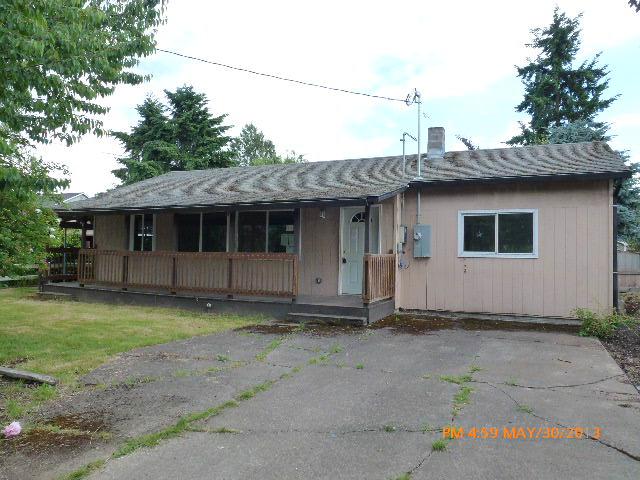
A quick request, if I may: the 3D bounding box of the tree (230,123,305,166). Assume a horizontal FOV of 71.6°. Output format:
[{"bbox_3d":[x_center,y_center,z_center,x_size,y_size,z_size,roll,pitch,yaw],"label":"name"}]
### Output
[{"bbox_3d":[-3.825,-2.855,28.887,4.444,9.653,4.444,0,-1,24],"label":"tree"}]

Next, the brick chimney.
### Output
[{"bbox_3d":[3.200,-2.657,12.242,0.410,0.903,0.410,0,-1,24],"label":"brick chimney"}]

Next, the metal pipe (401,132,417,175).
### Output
[{"bbox_3d":[1.945,-1.896,9.751,0.343,0.939,0.080,0,-1,24],"label":"metal pipe"}]

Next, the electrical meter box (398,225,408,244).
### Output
[{"bbox_3d":[1.931,-0.115,10.199,0.170,0.400,0.130,0,-1,24],"label":"electrical meter box"}]

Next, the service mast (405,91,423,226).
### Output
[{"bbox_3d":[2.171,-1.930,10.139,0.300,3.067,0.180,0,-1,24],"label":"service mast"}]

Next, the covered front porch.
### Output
[{"bbox_3d":[-2.899,0.396,11.097,9.400,2.353,2.430,0,-1,24],"label":"covered front porch"}]

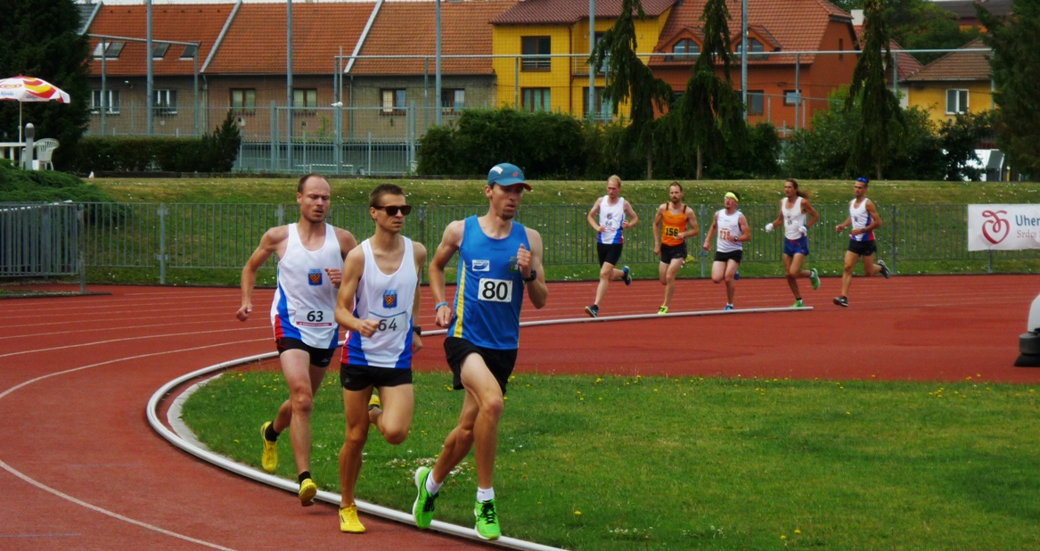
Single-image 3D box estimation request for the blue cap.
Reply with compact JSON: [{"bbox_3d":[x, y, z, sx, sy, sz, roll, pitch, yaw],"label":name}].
[{"bbox_3d":[-0.047,-0.455,18.250,0.175,0.132,0.255,1,8,-32],"label":"blue cap"}]

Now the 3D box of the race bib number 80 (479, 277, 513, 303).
[{"bbox_3d":[-0.111,0.070,18.200,0.158,0.105,0.015,5,5,-16],"label":"race bib number 80"}]

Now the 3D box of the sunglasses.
[{"bbox_3d":[-0.618,-0.310,19.200,0.145,0.048,0.145,-1,3,-30],"label":"sunglasses"}]

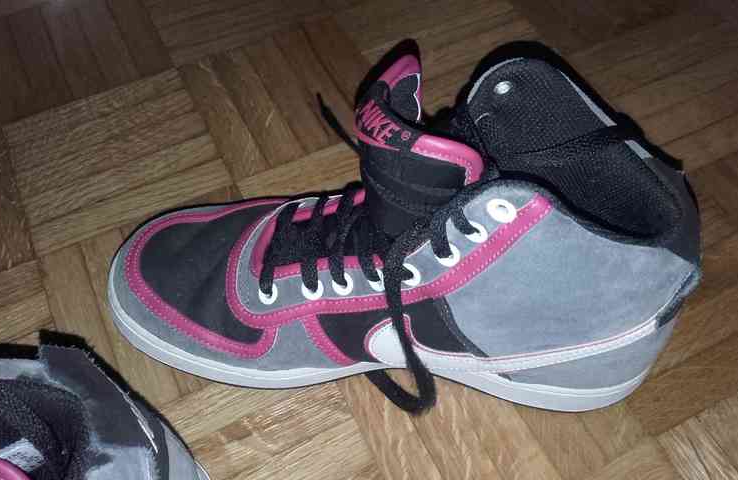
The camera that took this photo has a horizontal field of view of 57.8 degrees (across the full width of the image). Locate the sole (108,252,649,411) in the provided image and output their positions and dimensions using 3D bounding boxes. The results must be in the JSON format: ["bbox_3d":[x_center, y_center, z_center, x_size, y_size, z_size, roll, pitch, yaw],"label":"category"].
[{"bbox_3d":[0.003,0.027,0.345,0.284,0.033,0.101,5,56,4],"label":"sole"}]

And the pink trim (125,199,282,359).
[{"bbox_3d":[-0.081,0.011,0.326,0.089,0.034,0.085,5,56,4],"label":"pink trim"}]

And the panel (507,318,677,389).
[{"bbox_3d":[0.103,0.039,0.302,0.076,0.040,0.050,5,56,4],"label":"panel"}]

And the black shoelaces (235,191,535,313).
[{"bbox_3d":[-0.002,-0.011,0.274,0.121,0.094,0.069,5,56,4],"label":"black shoelaces"}]

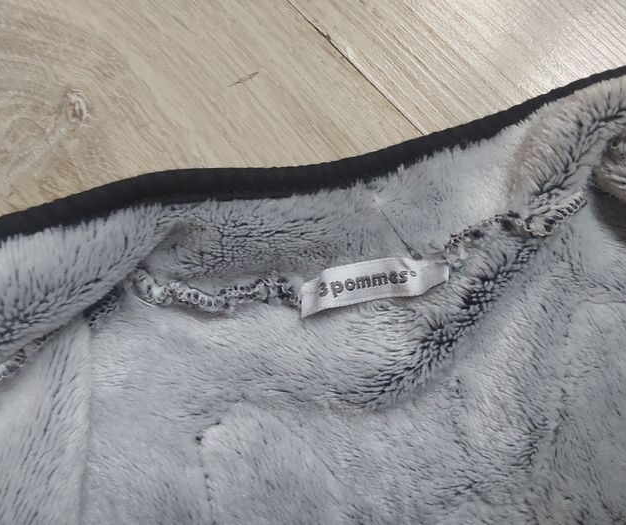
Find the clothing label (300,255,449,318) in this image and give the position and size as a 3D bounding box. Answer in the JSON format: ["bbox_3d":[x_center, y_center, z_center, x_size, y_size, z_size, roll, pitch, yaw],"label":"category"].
[{"bbox_3d":[0.024,0.008,0.226,0.060,0.006,0.017,-11,78,-2],"label":"clothing label"}]

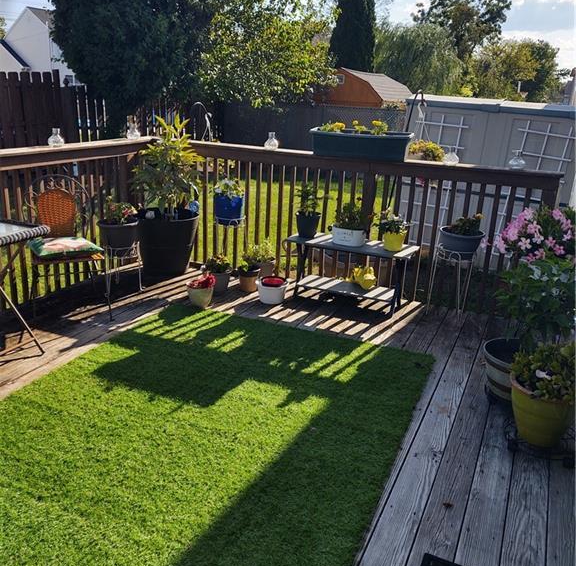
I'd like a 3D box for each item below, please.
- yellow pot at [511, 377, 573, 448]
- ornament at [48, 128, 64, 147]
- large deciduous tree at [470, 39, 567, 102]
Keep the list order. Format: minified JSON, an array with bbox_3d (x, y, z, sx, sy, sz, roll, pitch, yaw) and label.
[{"bbox_3d":[1.134,0.572,2.671,0.312,0.268,0.312,3,18,-1],"label":"yellow pot"},{"bbox_3d":[-1.615,-1.013,4.178,0.104,0.124,0.104,10,19,22],"label":"ornament"},{"bbox_3d":[17.361,-15.409,46.543,7.297,6.530,7.297,9,19,18],"label":"large deciduous tree"}]

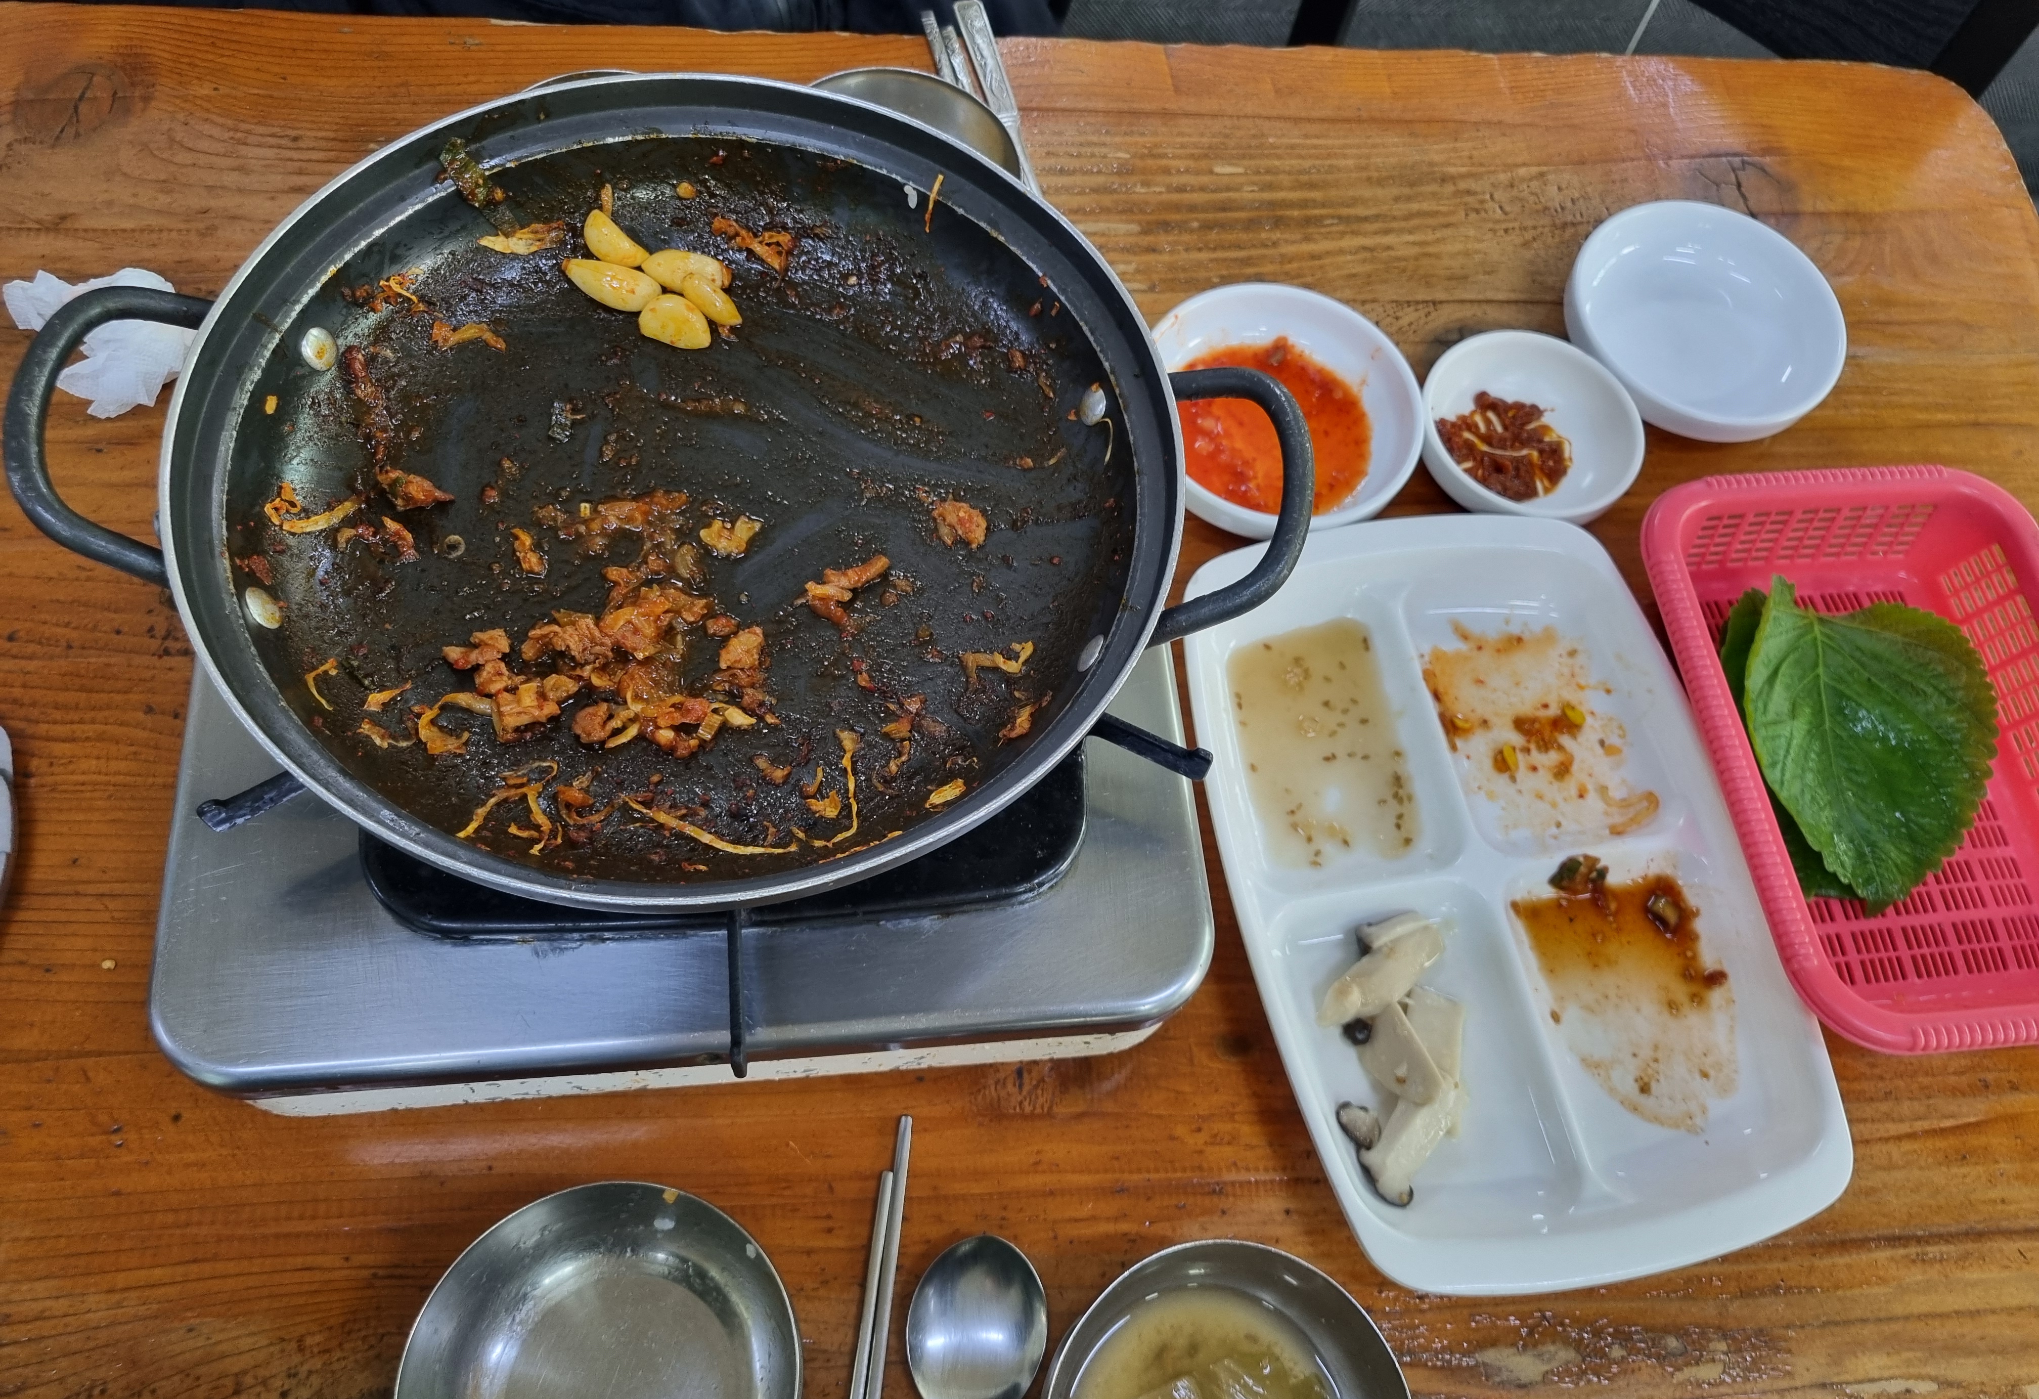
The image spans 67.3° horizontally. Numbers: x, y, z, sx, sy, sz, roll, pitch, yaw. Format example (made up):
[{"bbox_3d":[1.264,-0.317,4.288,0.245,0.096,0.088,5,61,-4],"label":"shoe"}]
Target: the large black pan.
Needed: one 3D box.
[{"bbox_3d":[-0.089,-0.054,0.429,0.338,0.072,0.262,0,64,-7],"label":"large black pan"}]

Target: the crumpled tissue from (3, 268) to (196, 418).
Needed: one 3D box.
[{"bbox_3d":[-0.331,-0.133,0.567,0.100,0.025,0.070,-2,65,-9],"label":"crumpled tissue"}]

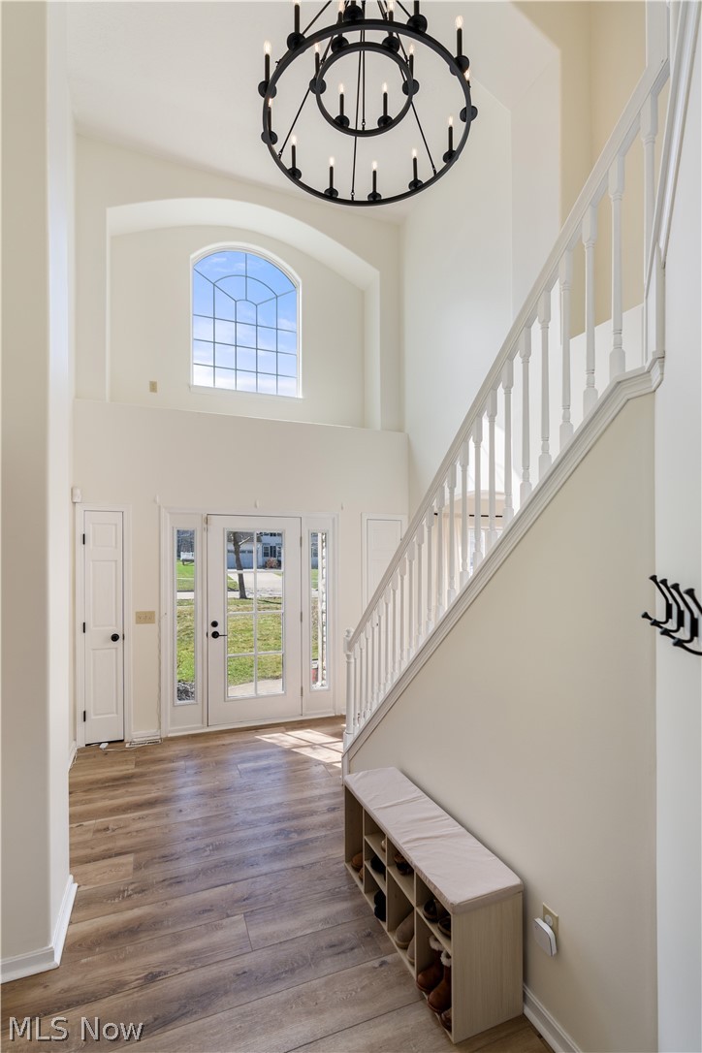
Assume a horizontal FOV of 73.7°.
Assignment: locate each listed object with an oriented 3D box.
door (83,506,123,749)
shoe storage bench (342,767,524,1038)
[{"bbox_3d":[-2.189,0.886,4.168,0.305,2.030,0.040,0,-2,-23],"label":"door"},{"bbox_3d":[0.312,1.615,2.195,0.310,0.482,1.021,0,-2,-23],"label":"shoe storage bench"}]

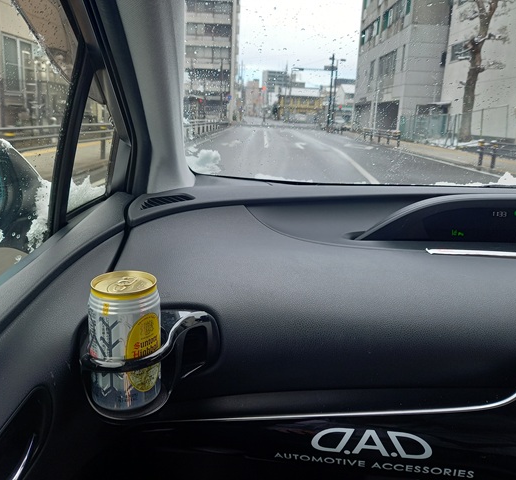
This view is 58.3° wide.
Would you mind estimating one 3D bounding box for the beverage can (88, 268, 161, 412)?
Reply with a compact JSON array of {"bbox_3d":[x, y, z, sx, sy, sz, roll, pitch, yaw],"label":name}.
[{"bbox_3d":[-0.128,0.096,0.449,0.066,0.122,0.066,3,16,-1],"label":"beverage can"}]

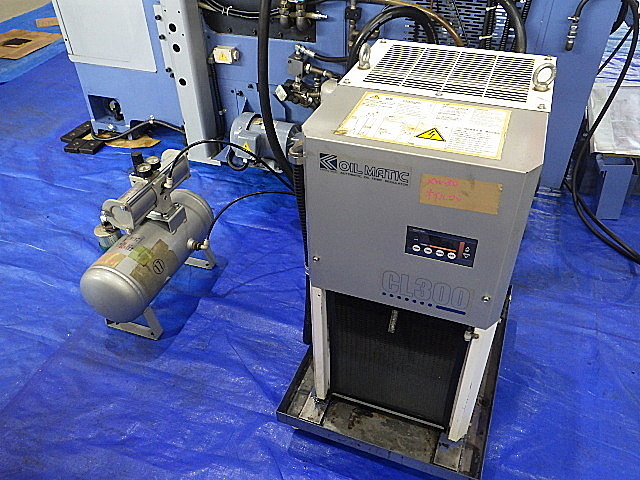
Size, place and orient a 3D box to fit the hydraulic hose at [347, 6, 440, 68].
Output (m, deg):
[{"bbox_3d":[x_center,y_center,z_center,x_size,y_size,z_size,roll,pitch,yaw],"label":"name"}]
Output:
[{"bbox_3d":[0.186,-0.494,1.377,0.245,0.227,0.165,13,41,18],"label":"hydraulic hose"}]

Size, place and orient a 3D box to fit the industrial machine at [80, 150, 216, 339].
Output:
[{"bbox_3d":[-0.472,-0.015,1.417,0.267,0.447,0.461,13,41,18],"label":"industrial machine"}]

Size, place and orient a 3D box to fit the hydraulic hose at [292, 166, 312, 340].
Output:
[{"bbox_3d":[-0.031,0.048,1.045,0.037,0.487,0.048,13,41,18],"label":"hydraulic hose"}]

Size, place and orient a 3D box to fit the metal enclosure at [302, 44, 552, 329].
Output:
[{"bbox_3d":[0.221,-0.142,1.021,0.366,0.324,0.472,13,41,18],"label":"metal enclosure"}]

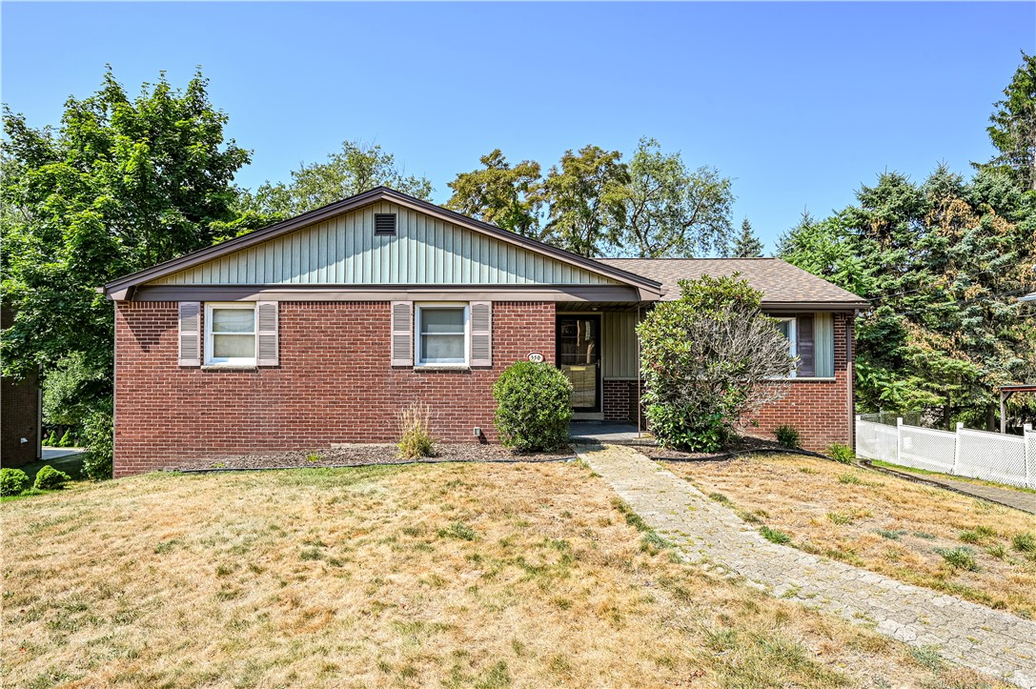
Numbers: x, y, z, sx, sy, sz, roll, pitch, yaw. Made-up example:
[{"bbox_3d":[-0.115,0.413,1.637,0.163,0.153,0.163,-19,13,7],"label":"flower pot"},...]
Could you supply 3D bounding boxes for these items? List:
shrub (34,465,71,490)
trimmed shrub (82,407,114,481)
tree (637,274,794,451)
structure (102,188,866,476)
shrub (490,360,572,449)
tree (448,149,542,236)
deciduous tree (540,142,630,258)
[{"bbox_3d":[-9.000,2.590,11.700,0.740,0.500,0.720,0,-1,0],"label":"shrub"},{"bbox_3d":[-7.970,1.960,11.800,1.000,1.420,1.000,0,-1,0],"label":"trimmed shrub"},{"bbox_3d":[3.530,0.330,10.850,2.750,3.100,2.400,0,-1,0],"label":"tree"},{"bbox_3d":[0.110,-0.100,15.600,14.200,4.950,10.900,0,-1,0],"label":"structure"},{"bbox_3d":[0.230,1.000,9.750,1.270,1.460,1.220,0,-1,0],"label":"shrub"},{"bbox_3d":[-0.750,-3.400,31.000,4.900,13.000,4.900,0,-1,0],"label":"tree"},{"bbox_3d":[3.400,-3.500,31.000,4.700,13.200,4.700,0,-1,0],"label":"deciduous tree"}]

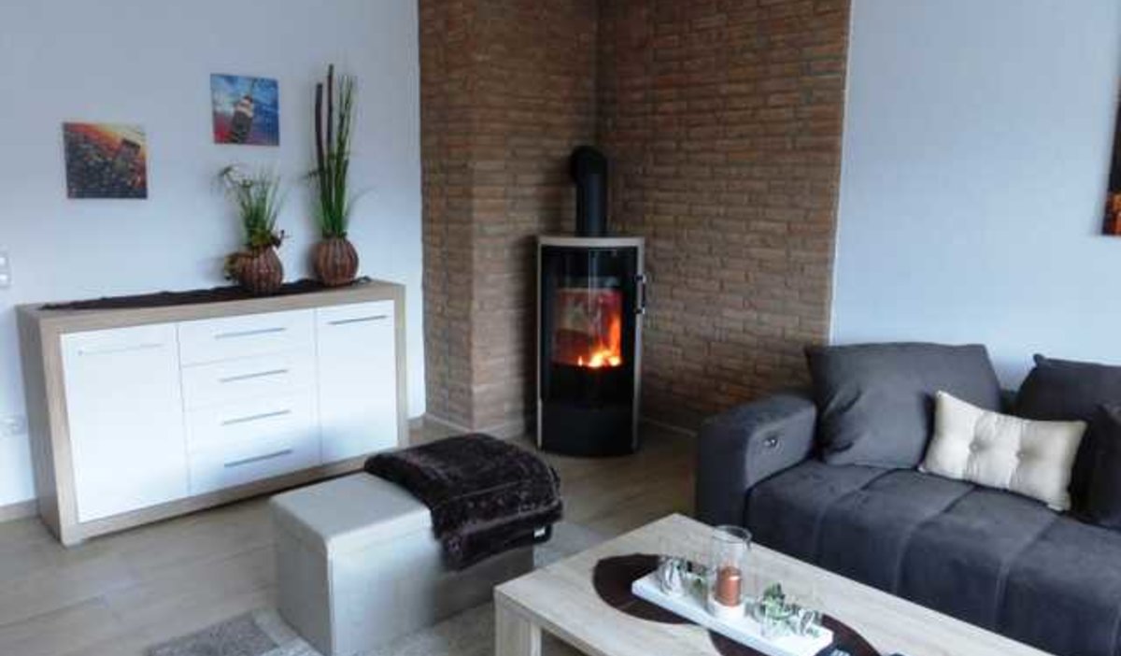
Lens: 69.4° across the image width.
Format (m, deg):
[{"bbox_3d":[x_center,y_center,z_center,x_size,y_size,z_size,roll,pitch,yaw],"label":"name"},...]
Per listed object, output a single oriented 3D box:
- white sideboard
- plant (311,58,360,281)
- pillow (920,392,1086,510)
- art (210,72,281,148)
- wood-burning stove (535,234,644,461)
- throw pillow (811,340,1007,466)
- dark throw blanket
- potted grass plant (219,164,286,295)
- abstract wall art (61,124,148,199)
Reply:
[{"bbox_3d":[-1.423,0.281,3.575,1.503,0.859,0.392,-9,14,-43],"label":"white sideboard"},{"bbox_3d":[-1.050,-0.691,3.743,0.220,1.000,0.220,-9,14,-43],"label":"plant"},{"bbox_3d":[1.446,0.395,2.668,0.460,0.290,0.130,11,-5,44],"label":"pillow"},{"bbox_3d":[-1.440,-0.994,3.716,0.302,0.302,0.020,-10,15,-44],"label":"art"},{"bbox_3d":[0.154,0.082,4.164,0.520,1.070,0.430,1,10,0],"label":"wood-burning stove"},{"bbox_3d":[1.189,0.265,2.850,0.600,0.455,0.180,3,-9,15],"label":"throw pillow"},{"bbox_3d":[-0.340,0.566,2.747,0.510,0.270,0.460,-8,14,-40],"label":"dark throw blanket"},{"bbox_3d":[-1.332,-0.424,3.519,0.270,0.550,0.240,-9,14,-43],"label":"potted grass plant"},{"bbox_3d":[-1.869,-0.684,3.342,0.302,0.302,0.020,-10,15,-44],"label":"abstract wall art"}]

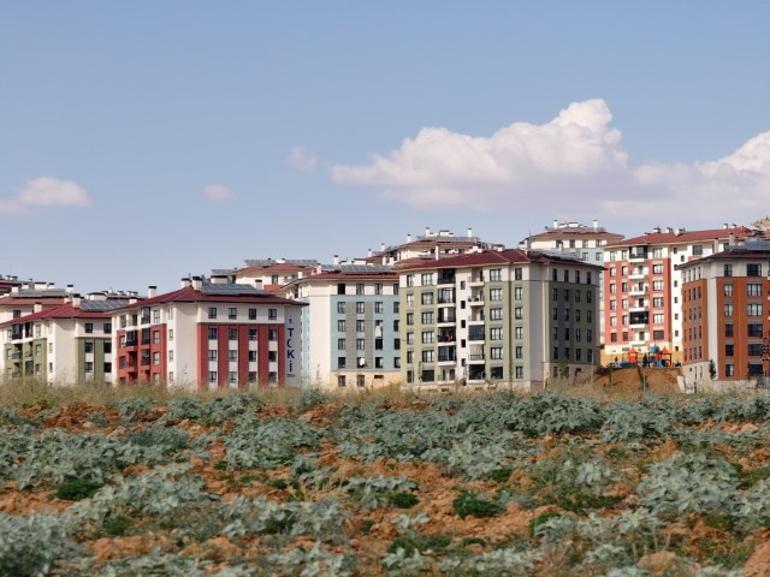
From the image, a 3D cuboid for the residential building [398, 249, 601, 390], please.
[{"bbox_3d":[17.590,5.110,556.670,26.900,22.200,19.400,-4,-5,38],"label":"residential building"}]

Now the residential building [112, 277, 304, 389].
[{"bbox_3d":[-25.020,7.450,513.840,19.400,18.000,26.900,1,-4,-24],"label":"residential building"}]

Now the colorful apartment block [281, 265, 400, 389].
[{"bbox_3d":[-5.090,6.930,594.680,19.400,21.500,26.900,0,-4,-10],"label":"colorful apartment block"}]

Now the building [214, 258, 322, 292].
[{"bbox_3d":[-22.690,5.220,732.020,19.400,22.000,26.900,0,-4,-12],"label":"building"}]

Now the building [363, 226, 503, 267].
[{"bbox_3d":[9.070,-1.140,757.090,19.400,22.000,26.900,1,-4,-19],"label":"building"}]

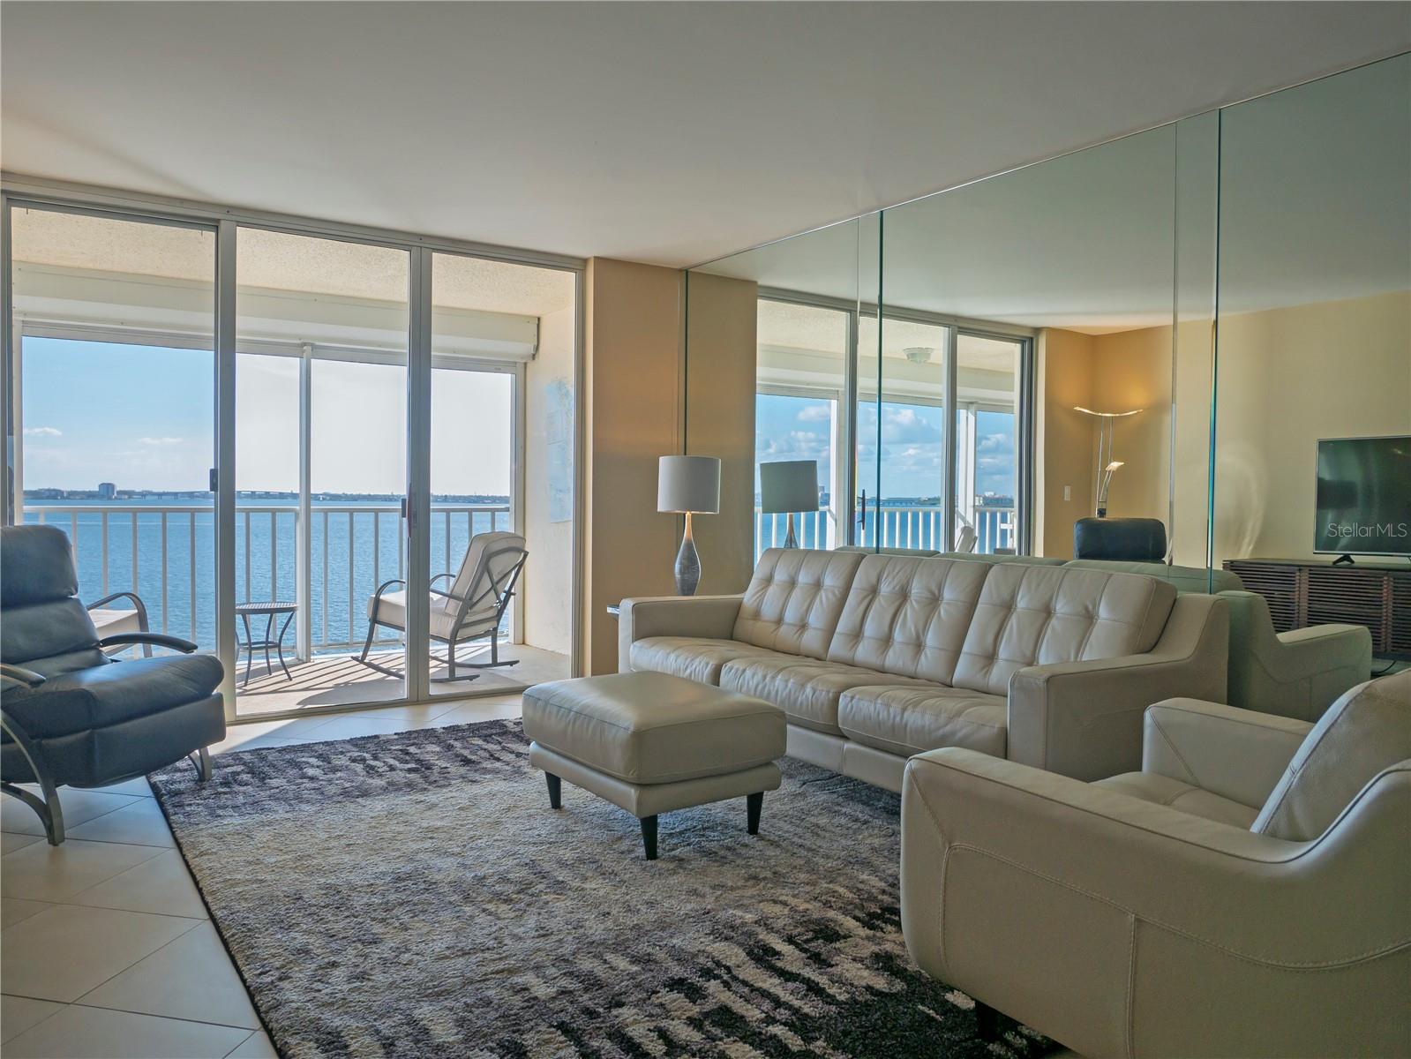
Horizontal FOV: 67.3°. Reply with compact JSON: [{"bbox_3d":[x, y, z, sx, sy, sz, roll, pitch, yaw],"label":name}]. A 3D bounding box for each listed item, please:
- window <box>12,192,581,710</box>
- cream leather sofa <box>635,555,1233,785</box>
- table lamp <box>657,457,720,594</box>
[{"bbox_3d":[-1.840,-0.265,5.249,2.740,2.340,0.110,-1,2,-35],"label":"window"},{"bbox_3d":[0.671,0.539,4.284,0.950,0.840,2.415,-1,2,-35],"label":"cream leather sofa"},{"bbox_3d":[-0.090,0.000,5.676,0.330,0.780,0.330,0,2,0],"label":"table lamp"}]

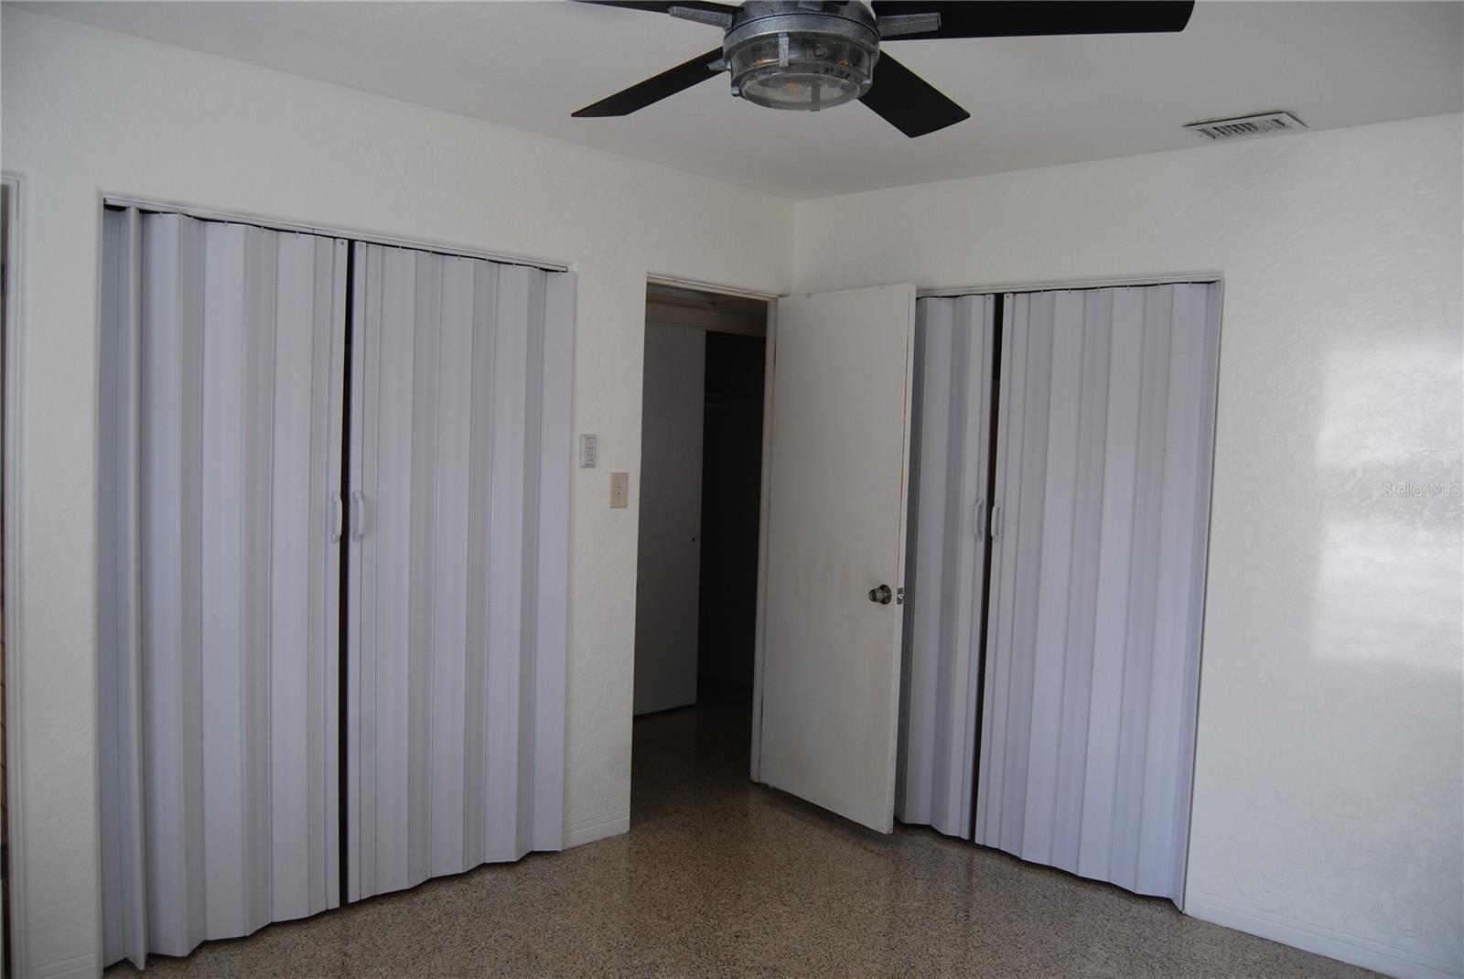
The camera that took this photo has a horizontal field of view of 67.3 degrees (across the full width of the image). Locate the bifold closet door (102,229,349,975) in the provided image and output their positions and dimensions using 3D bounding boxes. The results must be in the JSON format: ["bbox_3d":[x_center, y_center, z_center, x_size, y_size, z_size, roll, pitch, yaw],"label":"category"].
[{"bbox_3d":[-1.370,0.278,2.989,0.090,1.980,0.650,5,5,43],"label":"bifold closet door"}]

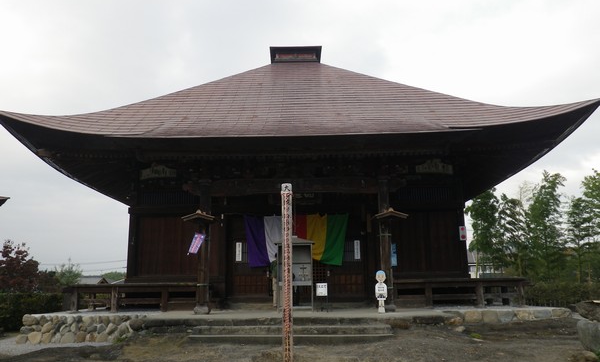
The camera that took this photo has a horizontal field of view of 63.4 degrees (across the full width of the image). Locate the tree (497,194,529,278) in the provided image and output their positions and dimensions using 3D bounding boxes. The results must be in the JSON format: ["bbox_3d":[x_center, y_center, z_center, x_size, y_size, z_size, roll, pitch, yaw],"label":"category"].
[{"bbox_3d":[10.020,2.850,22.900,1.500,4.700,1.500,-1,-10,1],"label":"tree"}]

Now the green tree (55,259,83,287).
[{"bbox_3d":[-11.900,5.000,24.800,1.500,2.100,1.500,-1,-10,1],"label":"green tree"}]

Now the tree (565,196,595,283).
[{"bbox_3d":[12.850,2.900,22.300,1.500,4.500,1.500,-1,-10,1],"label":"tree"}]

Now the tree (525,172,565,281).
[{"bbox_3d":[11.620,2.400,22.900,1.900,5.700,1.900,-1,-10,1],"label":"tree"}]

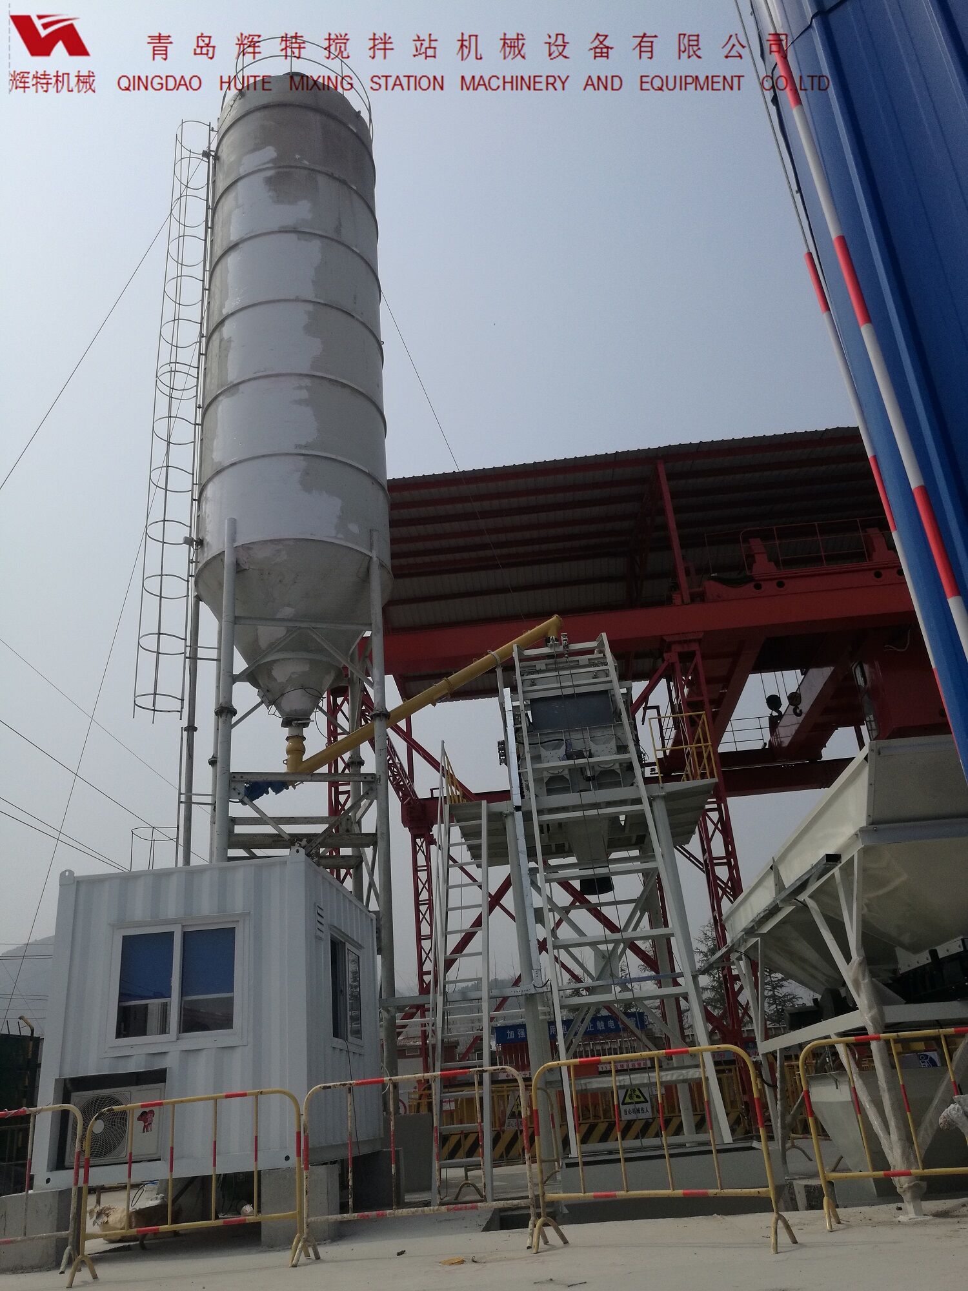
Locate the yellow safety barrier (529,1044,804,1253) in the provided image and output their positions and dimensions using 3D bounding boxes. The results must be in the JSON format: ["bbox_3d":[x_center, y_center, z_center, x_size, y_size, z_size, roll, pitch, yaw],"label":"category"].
[{"bbox_3d":[1.009,3.114,6.239,1.528,1.100,0.400,-16,-26,25],"label":"yellow safety barrier"}]

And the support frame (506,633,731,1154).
[{"bbox_3d":[1.254,2.275,11.468,1.950,6.450,4.700,-6,-23,3],"label":"support frame"}]

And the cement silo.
[{"bbox_3d":[-3.159,-4.200,16.968,2.998,11.761,2.998,0,-24,-11],"label":"cement silo"}]

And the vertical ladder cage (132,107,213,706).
[{"bbox_3d":[-5.224,-4.395,17.215,0.720,11.881,0.760,3,-23,-16],"label":"vertical ladder cage"}]

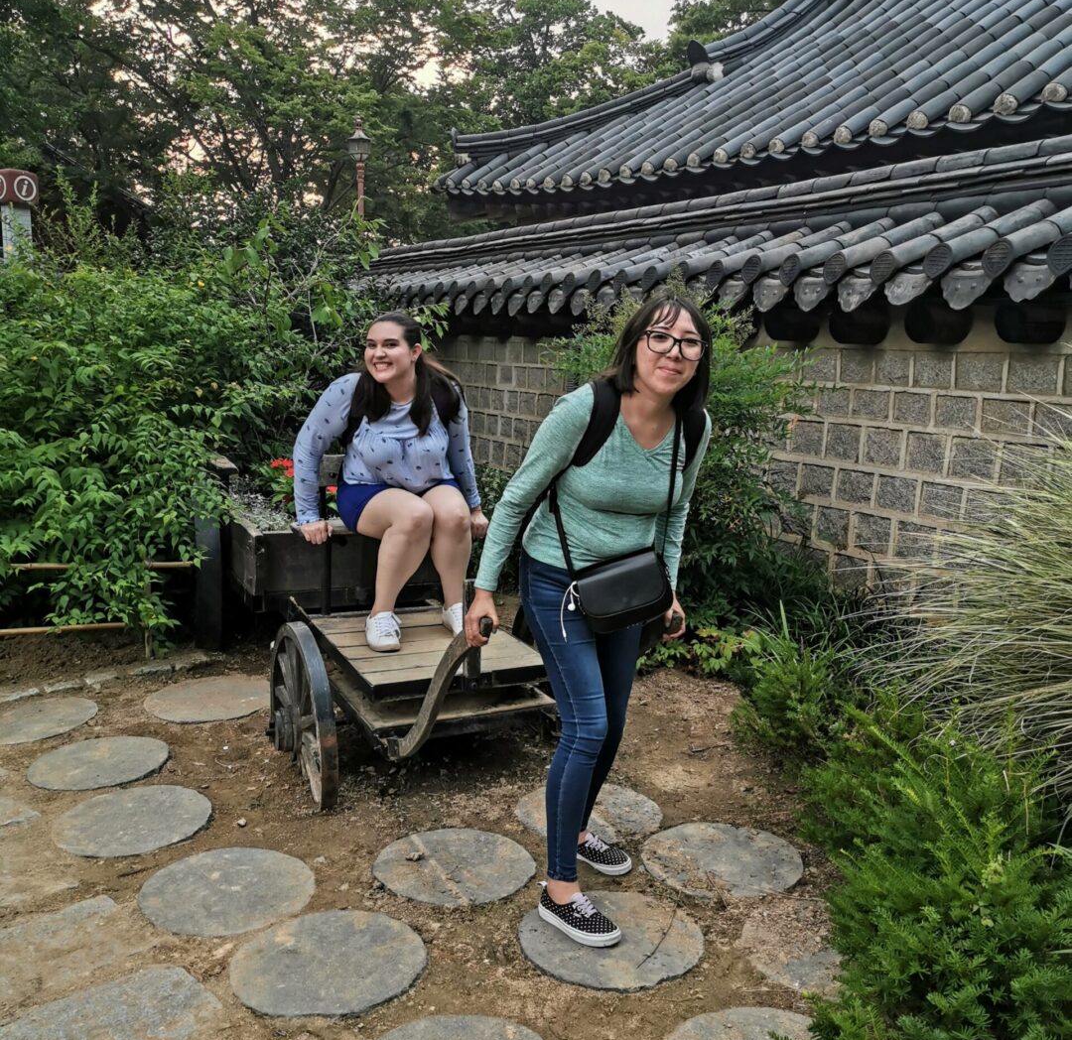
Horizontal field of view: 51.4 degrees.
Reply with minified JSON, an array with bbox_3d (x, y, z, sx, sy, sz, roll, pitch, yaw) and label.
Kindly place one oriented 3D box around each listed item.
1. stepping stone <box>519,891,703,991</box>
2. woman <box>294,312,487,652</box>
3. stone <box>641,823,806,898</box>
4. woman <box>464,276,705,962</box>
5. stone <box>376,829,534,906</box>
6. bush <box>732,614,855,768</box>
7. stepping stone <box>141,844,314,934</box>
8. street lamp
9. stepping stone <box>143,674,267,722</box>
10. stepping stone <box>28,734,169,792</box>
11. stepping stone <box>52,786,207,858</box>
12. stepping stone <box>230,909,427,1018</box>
[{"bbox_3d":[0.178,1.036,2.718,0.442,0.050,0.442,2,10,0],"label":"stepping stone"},{"bbox_3d":[-0.466,-0.173,3.923,0.687,1.089,0.667,-4,12,-22],"label":"woman"},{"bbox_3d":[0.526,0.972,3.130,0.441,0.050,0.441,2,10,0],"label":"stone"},{"bbox_3d":[0.143,0.240,2.780,0.510,1.560,0.628,-6,12,-28],"label":"woman"},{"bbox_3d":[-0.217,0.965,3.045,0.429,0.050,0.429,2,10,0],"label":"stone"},{"bbox_3d":[0.899,0.559,4.047,0.420,0.460,0.420,1,10,0],"label":"bush"},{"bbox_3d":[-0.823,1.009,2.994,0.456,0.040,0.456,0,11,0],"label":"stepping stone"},{"bbox_3d":[-2.708,-4.014,17.412,0.370,4.361,0.370,0,11,0],"label":"street lamp"},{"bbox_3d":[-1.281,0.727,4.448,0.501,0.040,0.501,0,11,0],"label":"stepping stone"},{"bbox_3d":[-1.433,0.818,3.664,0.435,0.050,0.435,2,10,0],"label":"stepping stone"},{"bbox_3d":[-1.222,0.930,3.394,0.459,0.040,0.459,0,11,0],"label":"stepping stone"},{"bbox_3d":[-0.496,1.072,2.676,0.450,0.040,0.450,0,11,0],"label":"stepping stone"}]

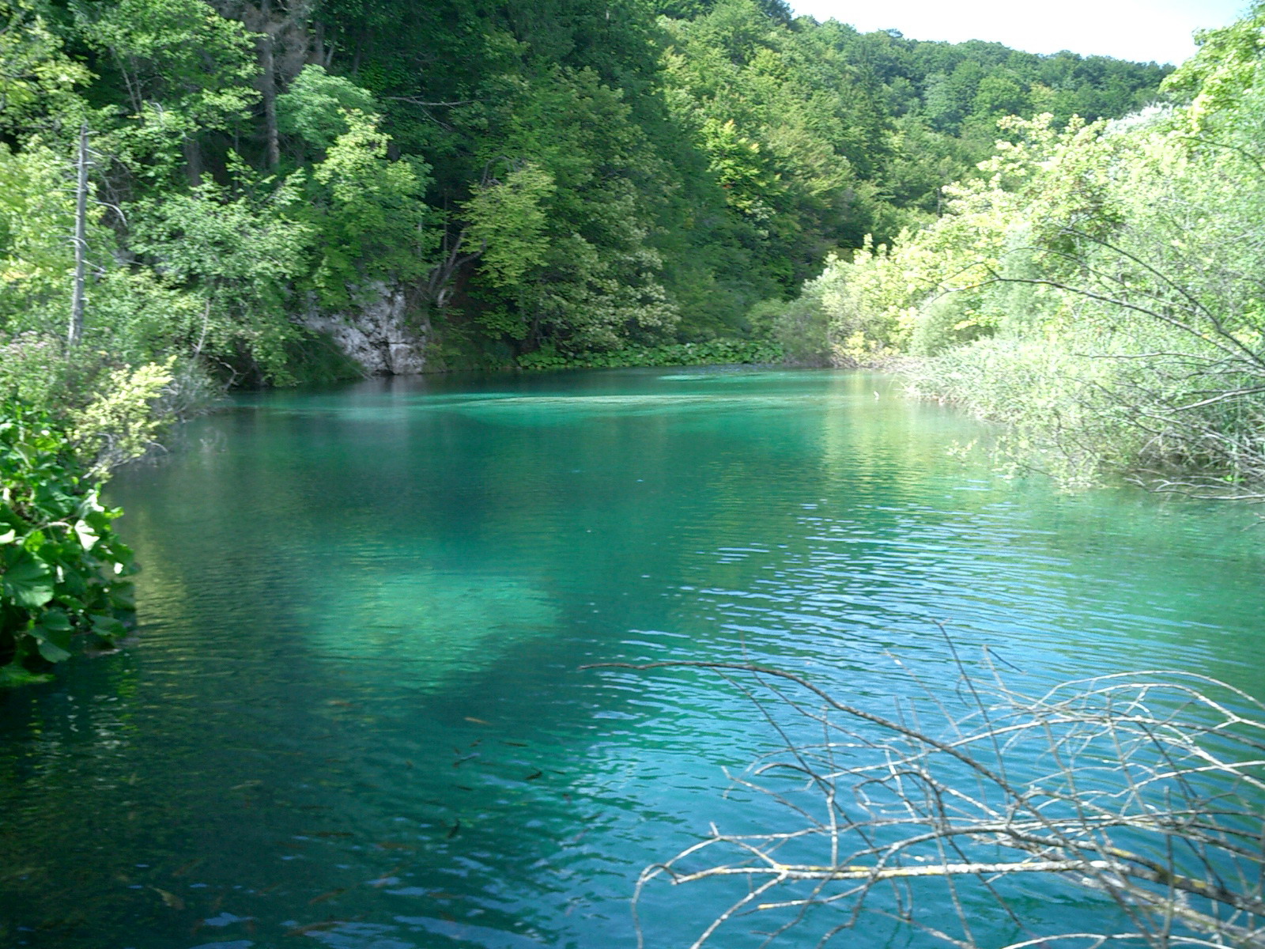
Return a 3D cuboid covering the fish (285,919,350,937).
[{"bbox_3d":[-1.220,1.764,4.978,0.253,0.053,0.036,-3,7,-26],"label":"fish"}]

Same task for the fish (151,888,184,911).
[{"bbox_3d":[-1.916,1.734,5.249,0.247,0.055,0.037,5,8,41],"label":"fish"}]

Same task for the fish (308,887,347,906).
[{"bbox_3d":[-1.246,1.733,5.263,0.184,0.043,0.030,-6,9,-43],"label":"fish"}]

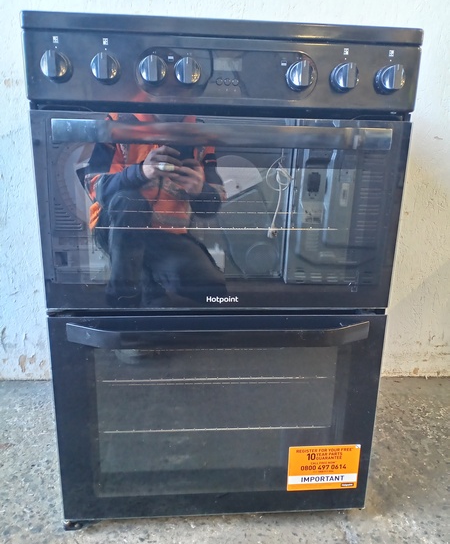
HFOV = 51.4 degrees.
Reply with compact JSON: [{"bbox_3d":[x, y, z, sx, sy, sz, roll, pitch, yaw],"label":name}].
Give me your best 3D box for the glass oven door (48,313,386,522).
[{"bbox_3d":[-0.009,0.280,0.871,0.595,0.420,0.065,0,16,-4],"label":"glass oven door"}]

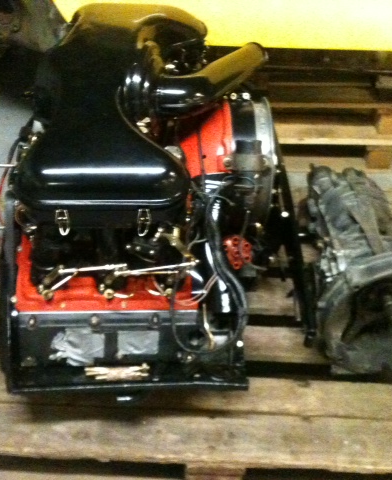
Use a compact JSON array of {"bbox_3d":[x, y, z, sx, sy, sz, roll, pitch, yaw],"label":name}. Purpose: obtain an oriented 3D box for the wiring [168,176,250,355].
[{"bbox_3d":[0.028,0.069,1.301,0.150,0.310,0.170,1,41,-3],"label":"wiring"}]

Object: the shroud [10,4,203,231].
[{"bbox_3d":[-0.150,-0.278,1.353,0.320,0.210,0.590,2,41,-3],"label":"shroud"}]

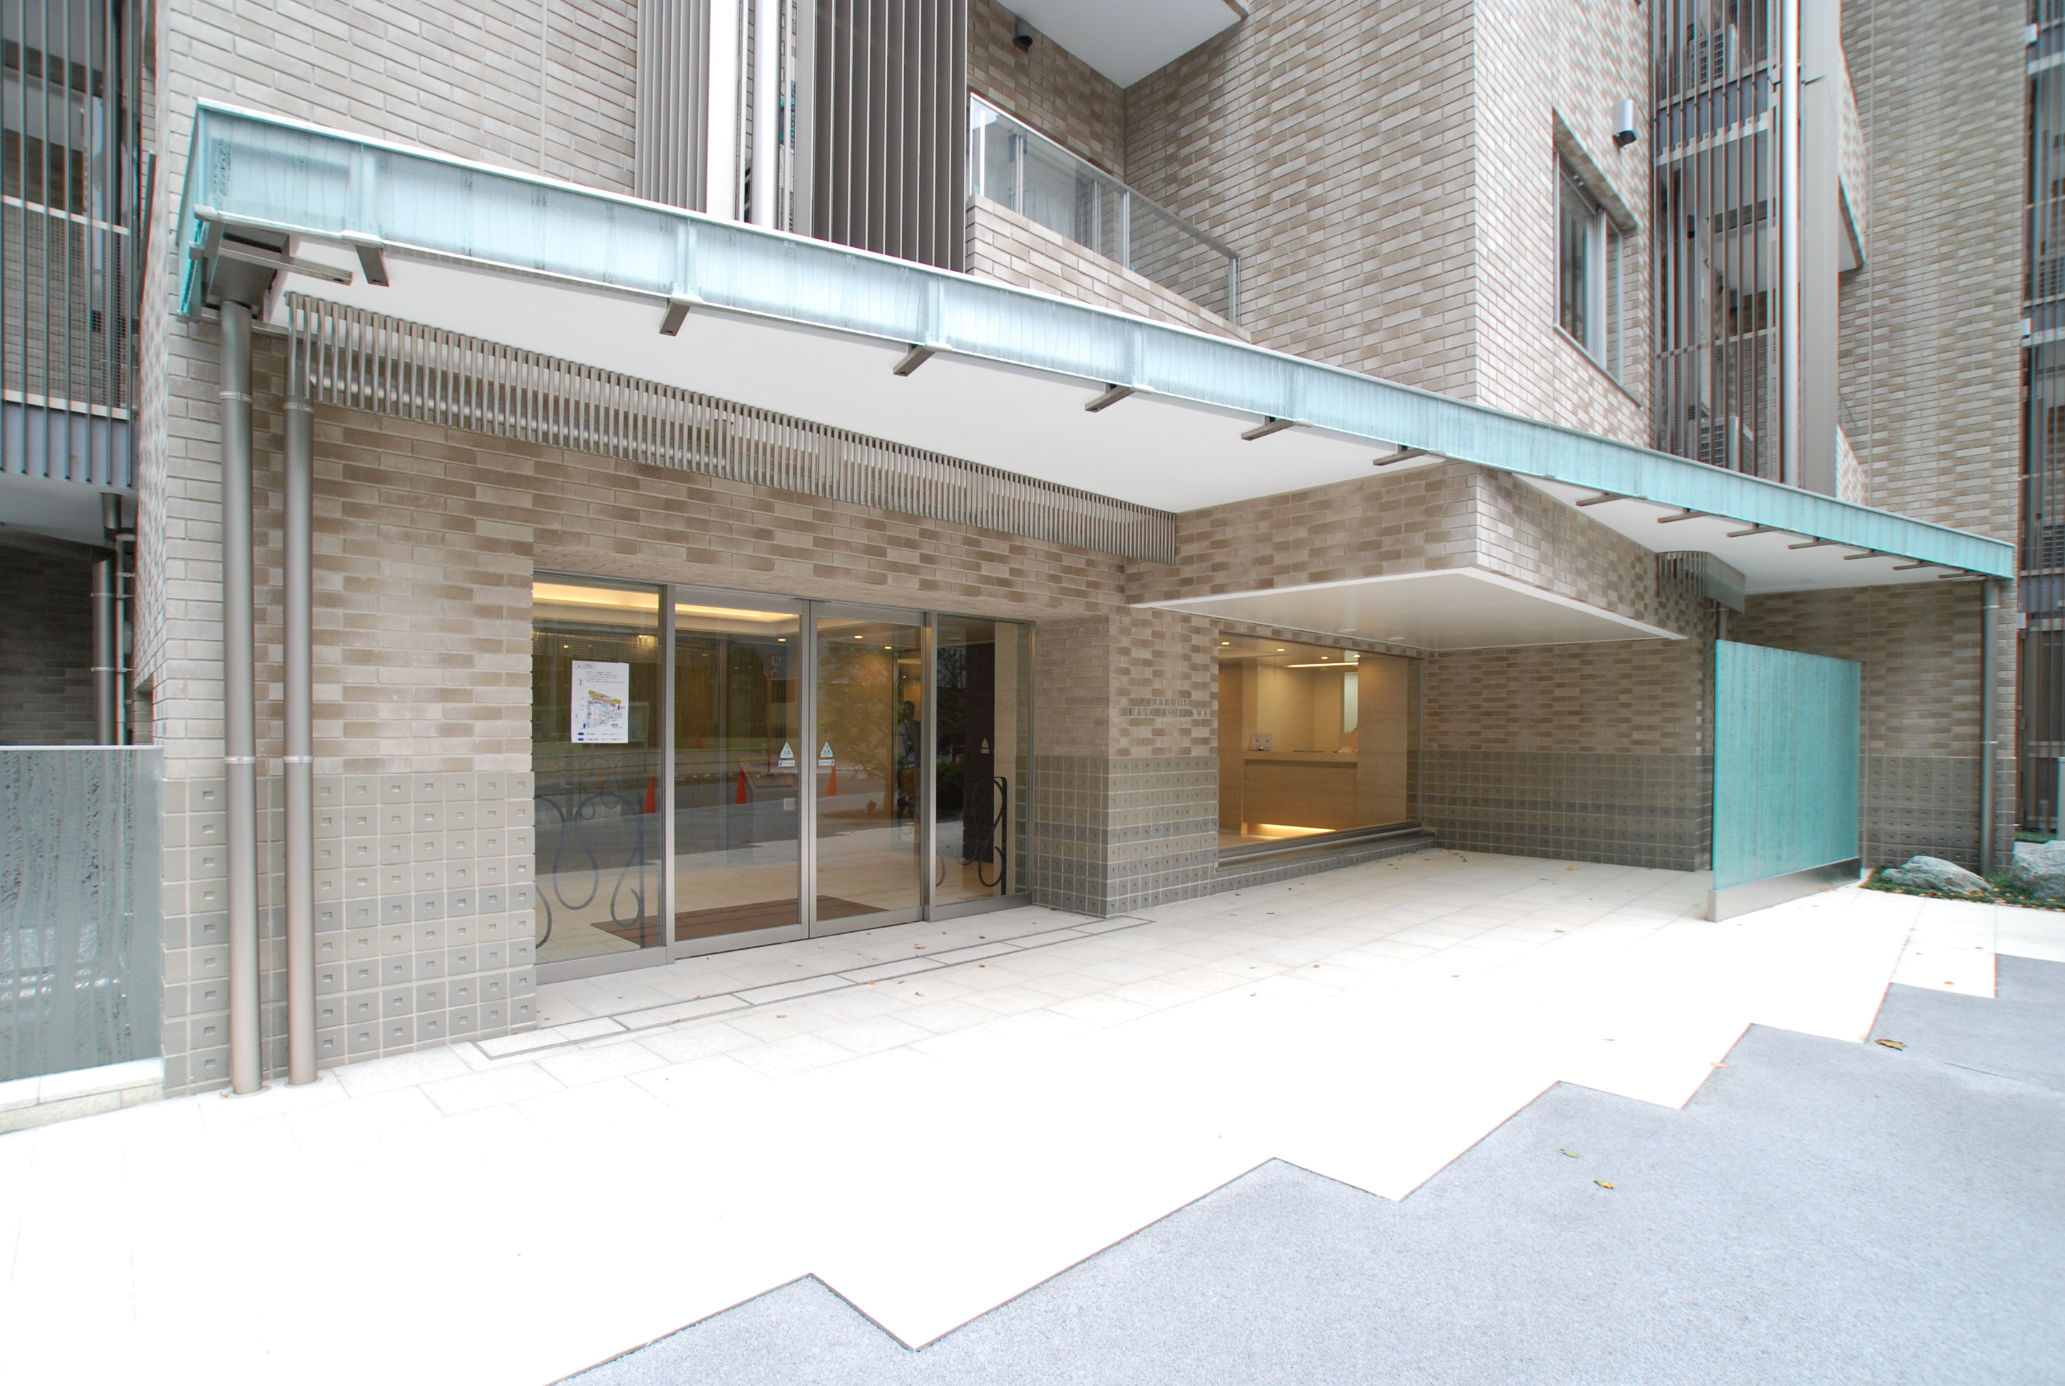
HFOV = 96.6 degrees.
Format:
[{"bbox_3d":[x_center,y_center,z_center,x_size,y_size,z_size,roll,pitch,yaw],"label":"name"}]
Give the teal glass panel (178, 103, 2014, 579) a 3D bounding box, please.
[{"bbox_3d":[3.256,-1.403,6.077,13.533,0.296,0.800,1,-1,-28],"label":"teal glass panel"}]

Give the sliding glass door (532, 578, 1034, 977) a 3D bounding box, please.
[{"bbox_3d":[-1.341,0.497,6.051,3.514,2.194,0.120,1,-2,-41],"label":"sliding glass door"}]

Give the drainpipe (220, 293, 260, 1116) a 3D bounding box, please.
[{"bbox_3d":[-2.991,0.015,3.485,0.090,2.990,0.090,1,-2,-41],"label":"drainpipe"}]

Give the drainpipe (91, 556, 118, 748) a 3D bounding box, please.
[{"bbox_3d":[-7.068,0.290,6.988,0.115,2.658,0.115,1,-2,-41],"label":"drainpipe"}]

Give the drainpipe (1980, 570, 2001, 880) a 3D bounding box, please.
[{"bbox_3d":[8.948,0.332,8.593,0.100,2.805,0.100,1,-2,-41],"label":"drainpipe"}]

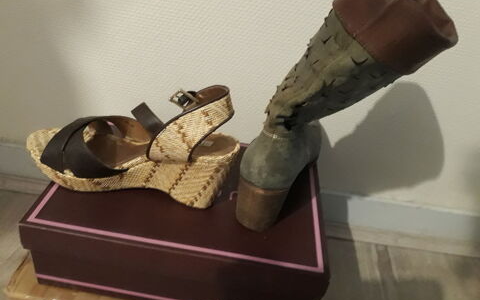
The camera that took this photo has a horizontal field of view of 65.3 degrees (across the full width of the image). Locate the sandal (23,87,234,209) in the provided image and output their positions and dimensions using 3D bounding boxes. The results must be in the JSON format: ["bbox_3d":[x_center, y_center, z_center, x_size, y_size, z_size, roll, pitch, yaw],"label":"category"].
[{"bbox_3d":[-0.123,-0.021,0.418,0.251,0.131,0.090,11,34,2],"label":"sandal"}]

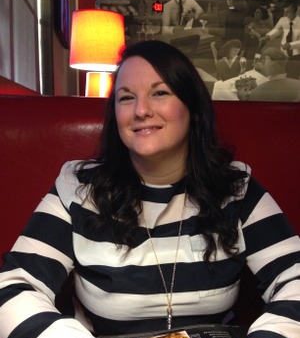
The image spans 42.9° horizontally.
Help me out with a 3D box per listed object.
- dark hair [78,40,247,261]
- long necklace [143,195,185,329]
[{"bbox_3d":[0.027,-0.042,0.830,0.340,0.460,0.250,-4,-1,12],"label":"dark hair"},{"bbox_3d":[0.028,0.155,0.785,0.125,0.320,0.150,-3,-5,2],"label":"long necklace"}]

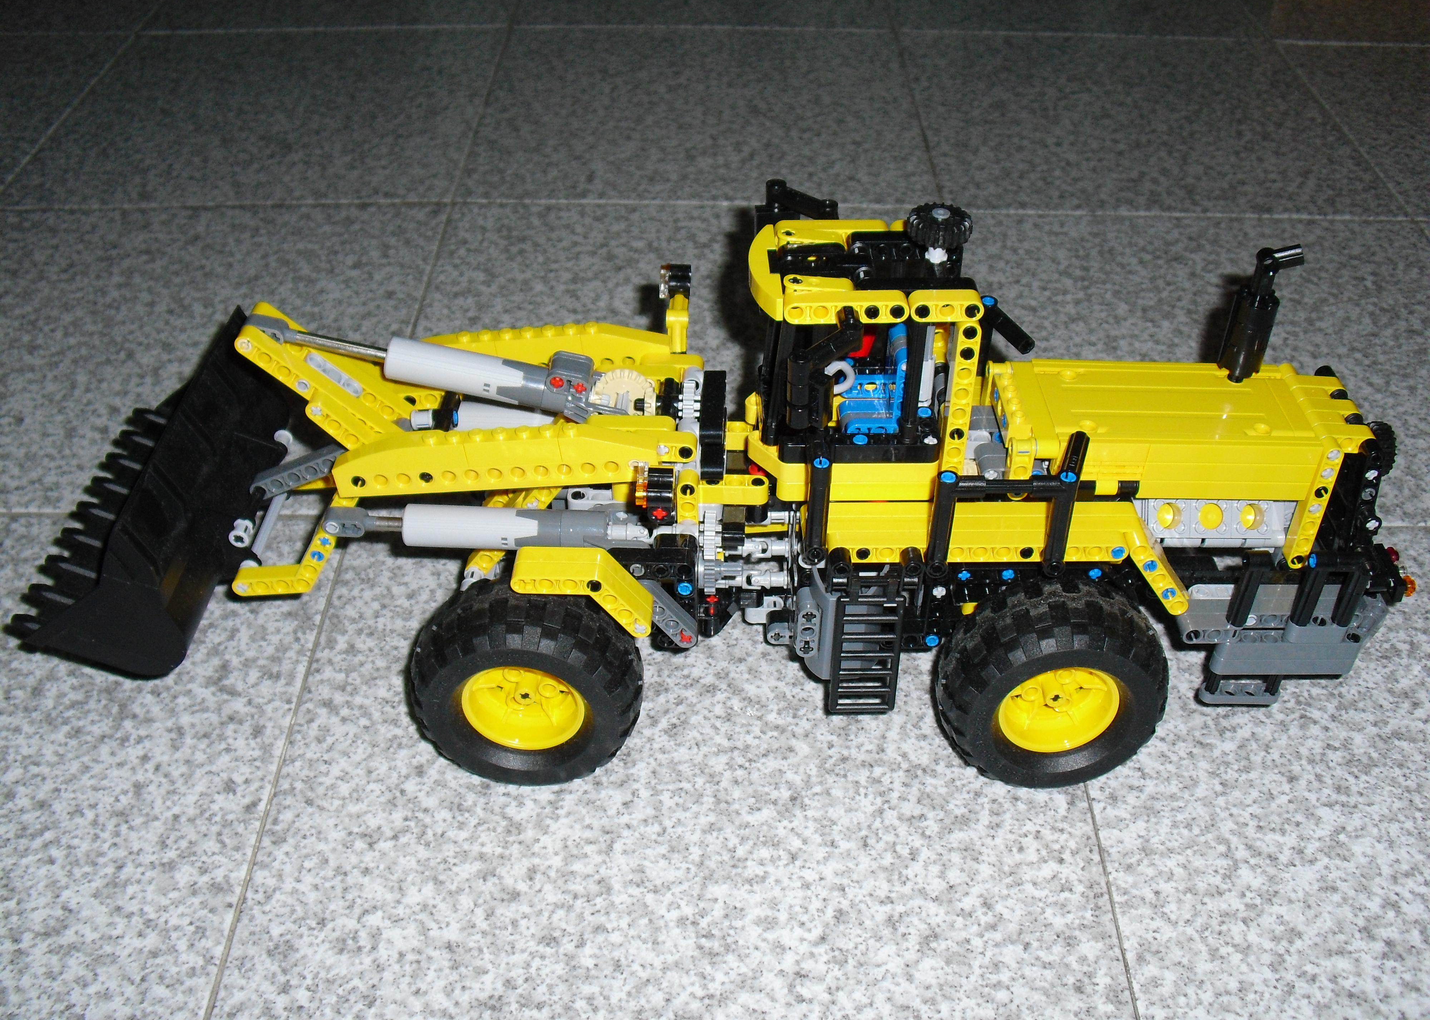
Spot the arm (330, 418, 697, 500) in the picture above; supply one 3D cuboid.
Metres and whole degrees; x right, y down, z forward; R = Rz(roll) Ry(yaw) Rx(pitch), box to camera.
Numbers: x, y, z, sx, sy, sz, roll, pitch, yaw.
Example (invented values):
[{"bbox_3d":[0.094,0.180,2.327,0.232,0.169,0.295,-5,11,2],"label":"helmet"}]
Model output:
[{"bbox_3d":[-0.067,-0.022,0.500,0.127,0.021,0.018,-3,39,6],"label":"arm"}]

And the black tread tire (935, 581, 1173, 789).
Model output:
[{"bbox_3d":[0.121,0.064,0.530,0.080,0.080,0.036,0,39,-1],"label":"black tread tire"}]

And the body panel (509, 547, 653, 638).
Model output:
[{"bbox_3d":[-0.044,0.028,0.510,0.047,0.027,0.016,2,39,2],"label":"body panel"}]

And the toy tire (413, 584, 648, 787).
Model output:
[{"bbox_3d":[-0.067,0.062,0.532,0.080,0.080,0.036,2,39,2],"label":"toy tire"}]

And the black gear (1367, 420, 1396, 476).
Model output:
[{"bbox_3d":[0.243,-0.024,0.536,0.008,0.021,0.021,0,39,-1],"label":"black gear"}]

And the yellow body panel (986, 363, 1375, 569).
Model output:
[{"bbox_3d":[0.162,-0.019,0.538,0.130,0.057,0.055,0,39,-1],"label":"yellow body panel"}]

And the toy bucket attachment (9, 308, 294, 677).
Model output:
[{"bbox_3d":[-0.204,-0.012,0.551,0.073,0.056,0.148,16,38,-9],"label":"toy bucket attachment"}]

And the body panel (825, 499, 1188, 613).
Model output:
[{"bbox_3d":[0.103,0.017,0.521,0.132,0.034,0.024,0,39,-1],"label":"body panel"}]

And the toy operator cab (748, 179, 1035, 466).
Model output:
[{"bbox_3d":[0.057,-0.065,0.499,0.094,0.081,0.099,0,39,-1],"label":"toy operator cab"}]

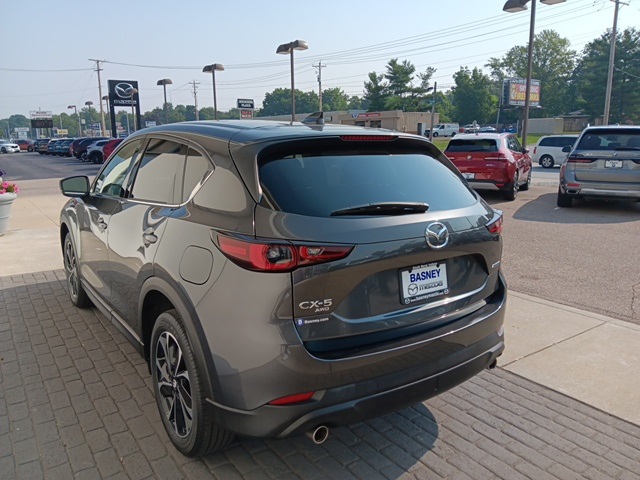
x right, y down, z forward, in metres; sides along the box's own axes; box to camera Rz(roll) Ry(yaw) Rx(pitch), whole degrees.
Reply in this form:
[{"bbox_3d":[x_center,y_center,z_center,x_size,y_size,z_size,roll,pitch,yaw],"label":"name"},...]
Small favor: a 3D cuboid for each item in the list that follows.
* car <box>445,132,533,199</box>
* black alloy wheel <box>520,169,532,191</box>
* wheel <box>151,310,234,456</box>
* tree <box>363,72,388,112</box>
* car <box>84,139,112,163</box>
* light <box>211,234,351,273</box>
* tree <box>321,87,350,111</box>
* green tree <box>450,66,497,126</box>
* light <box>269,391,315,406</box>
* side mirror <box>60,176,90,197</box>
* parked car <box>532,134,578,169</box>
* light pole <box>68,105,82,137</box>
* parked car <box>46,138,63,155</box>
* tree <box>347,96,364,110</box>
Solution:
[{"bbox_3d":[4.693,-2.131,13.377,1.920,1.660,4.755,6,13,29],"label":"car"},{"bbox_3d":[6.149,-1.862,14.357,0.250,0.740,0.740,6,13,29],"label":"black alloy wheel"},{"bbox_3d":[-0.630,0.687,2.404,0.230,0.730,0.730,-9,14,-35],"label":"wheel"},{"bbox_3d":[11.565,-28.480,101.317,5.400,13.000,5.400,0,12,0],"label":"tree"},{"bbox_3d":[-14.753,-6.332,34.374,4.500,1.610,1.830,-11,16,-42],"label":"car"},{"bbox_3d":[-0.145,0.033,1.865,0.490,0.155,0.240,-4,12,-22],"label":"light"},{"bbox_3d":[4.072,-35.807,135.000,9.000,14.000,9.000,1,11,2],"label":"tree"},{"bbox_3d":[33.529,-31.127,105.000,9.800,12.800,9.800,4,12,18],"label":"green tree"},{"bbox_3d":[-0.109,0.624,1.889,0.200,0.050,0.060,-3,12,-14],"label":"light"},{"bbox_3d":[-1.830,-0.401,3.588,0.210,0.150,0.130,-8,14,-35],"label":"side mirror"},{"bbox_3d":[13.928,-4.622,25.250,1.980,1.750,5.100,-10,15,-40],"label":"parked car"},{"bbox_3d":[-38.527,-17.638,75.699,1.300,6.900,0.500,-6,13,-24],"label":"light pole"},{"bbox_3d":[-24.303,-9.177,47.764,1.860,1.700,4.600,8,14,36],"label":"parked car"},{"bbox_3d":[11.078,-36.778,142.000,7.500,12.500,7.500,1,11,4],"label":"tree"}]

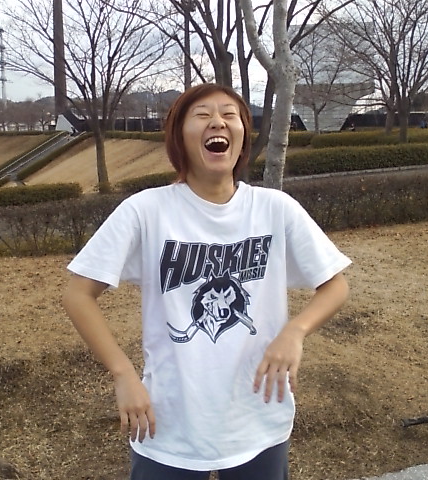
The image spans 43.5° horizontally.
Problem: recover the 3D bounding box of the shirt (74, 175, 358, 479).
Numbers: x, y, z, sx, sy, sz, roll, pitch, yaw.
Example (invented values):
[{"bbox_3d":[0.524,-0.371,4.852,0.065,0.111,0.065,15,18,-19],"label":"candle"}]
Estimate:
[{"bbox_3d":[-0.013,0.195,1.335,0.670,0.680,0.280,-1,12,-5],"label":"shirt"}]

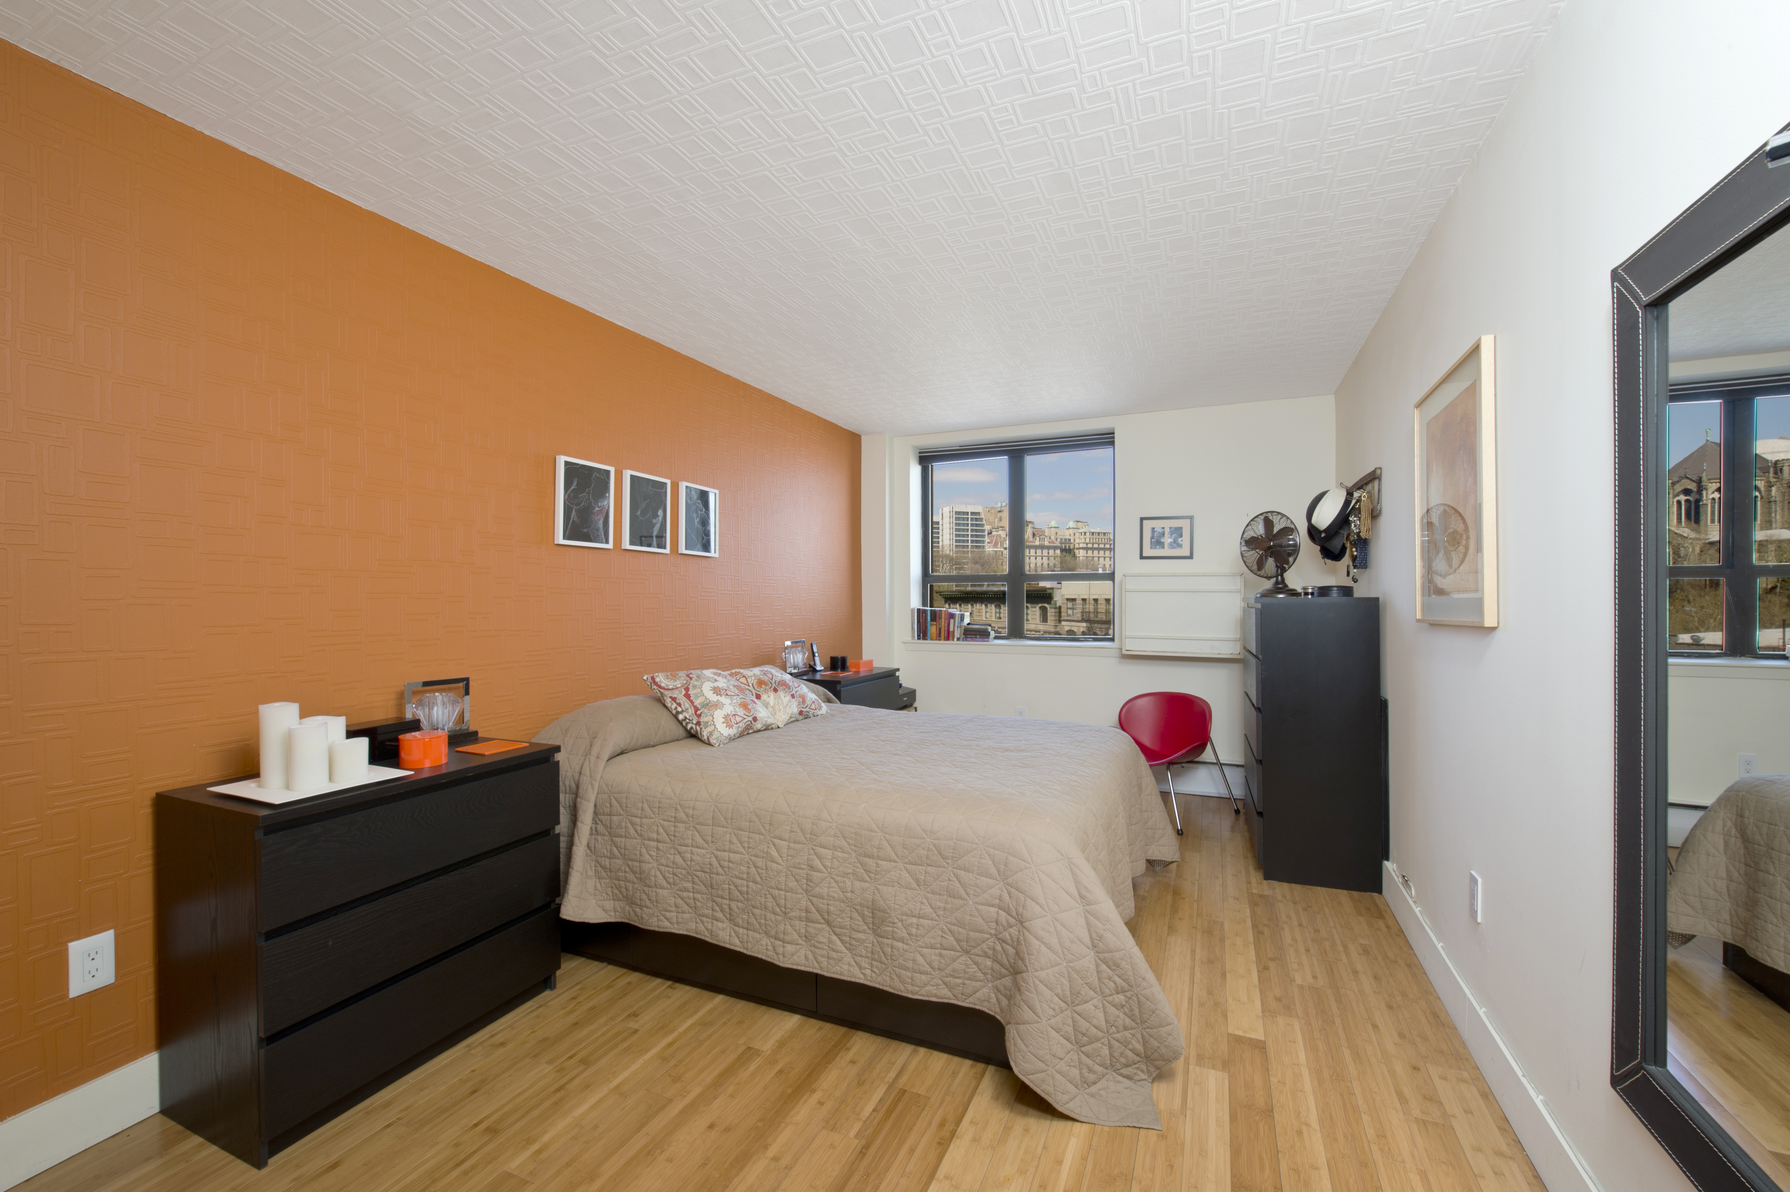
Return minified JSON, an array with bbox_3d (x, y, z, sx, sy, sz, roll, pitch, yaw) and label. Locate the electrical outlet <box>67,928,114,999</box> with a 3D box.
[{"bbox_3d":[-1.847,0.847,1.603,0.008,0.124,0.074,0,0,24],"label":"electrical outlet"}]

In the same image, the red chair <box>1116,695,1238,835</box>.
[{"bbox_3d":[1.577,0.909,4.067,0.570,0.710,0.570,0,0,-38],"label":"red chair"}]

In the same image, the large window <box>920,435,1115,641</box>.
[{"bbox_3d":[0.865,-0.396,5.079,1.470,1.440,0.120,0,0,24],"label":"large window"}]

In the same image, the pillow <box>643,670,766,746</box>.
[{"bbox_3d":[-0.794,0.465,3.037,0.450,0.130,0.440,37,15,19],"label":"pillow"}]

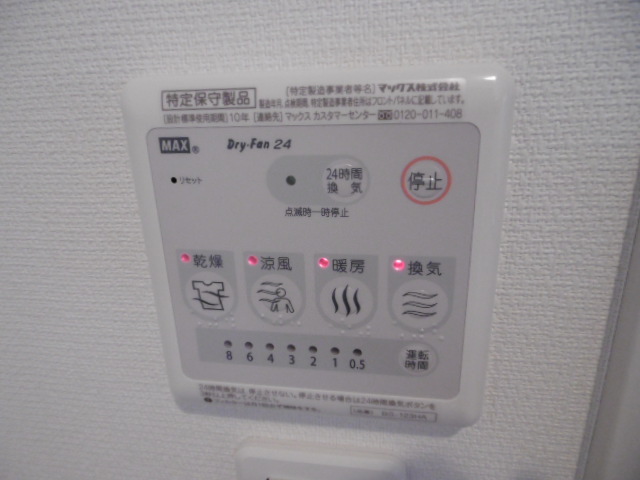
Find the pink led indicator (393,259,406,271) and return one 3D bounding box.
[{"bbox_3d":[0.025,0.008,0.138,0.004,0.004,0.002,1,19,9],"label":"pink led indicator"}]

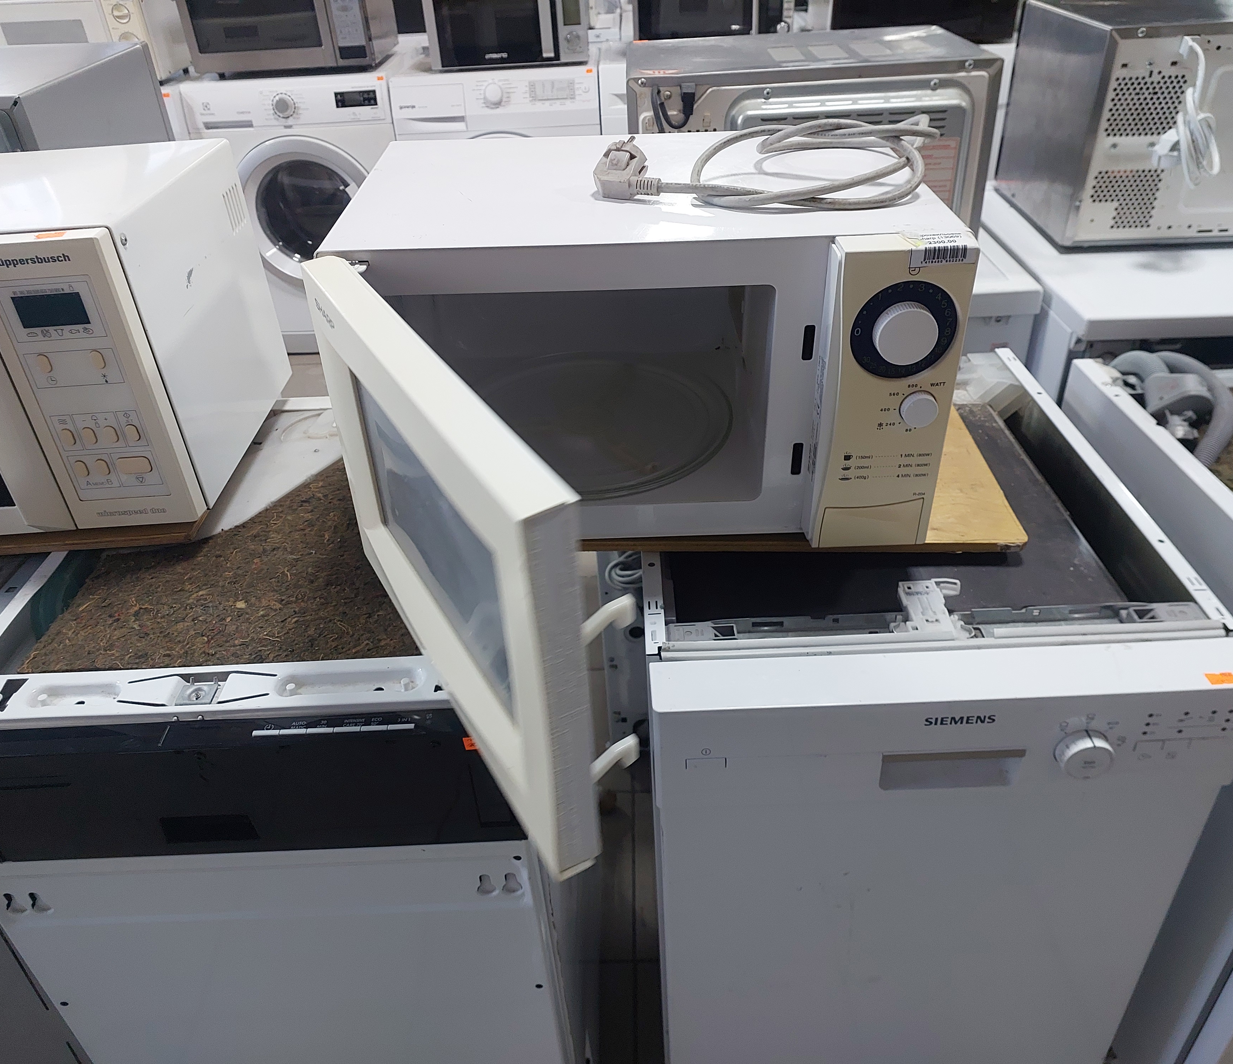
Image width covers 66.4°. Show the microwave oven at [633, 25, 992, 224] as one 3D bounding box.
[{"bbox_3d":[0.245,-0.551,1.350,0.460,0.256,0.315,-2,35,0],"label":"microwave oven"}]

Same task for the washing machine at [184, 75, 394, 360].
[{"bbox_3d":[-0.971,-1.119,3.196,0.597,0.850,0.600,-4,35,-3],"label":"washing machine"}]

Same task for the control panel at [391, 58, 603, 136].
[{"bbox_3d":[-0.345,-1.252,2.733,0.592,0.142,0.055,-5,35,-4],"label":"control panel"}]

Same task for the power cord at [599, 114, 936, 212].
[{"bbox_3d":[0.125,-0.312,0.764,0.280,0.050,0.185,-2,35,0],"label":"power cord"}]

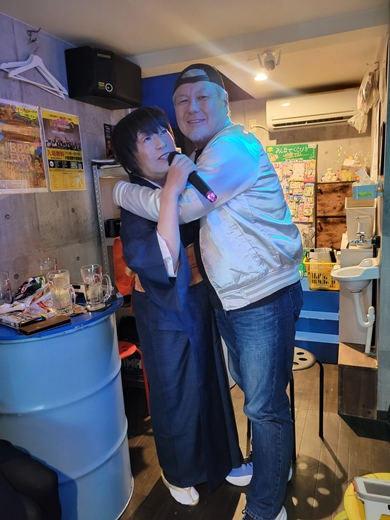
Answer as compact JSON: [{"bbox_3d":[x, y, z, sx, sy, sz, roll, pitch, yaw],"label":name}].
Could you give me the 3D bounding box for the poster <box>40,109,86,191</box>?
[{"bbox_3d":[-0.768,-0.635,2.316,0.010,0.450,0.325,1,12,22],"label":"poster"}]

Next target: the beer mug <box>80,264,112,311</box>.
[{"bbox_3d":[-0.372,0.110,1.524,0.127,0.160,0.085,-6,11,-15],"label":"beer mug"}]

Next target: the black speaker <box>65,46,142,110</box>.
[{"bbox_3d":[-0.558,-1.140,2.484,0.215,0.265,0.500,1,12,22],"label":"black speaker"}]

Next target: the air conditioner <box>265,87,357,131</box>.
[{"bbox_3d":[1.076,-1.344,3.585,0.785,0.280,0.230,1,12,22],"label":"air conditioner"}]

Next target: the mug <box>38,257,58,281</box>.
[{"bbox_3d":[-0.657,0.080,1.768,0.085,0.158,0.118,-7,12,-21],"label":"mug"}]

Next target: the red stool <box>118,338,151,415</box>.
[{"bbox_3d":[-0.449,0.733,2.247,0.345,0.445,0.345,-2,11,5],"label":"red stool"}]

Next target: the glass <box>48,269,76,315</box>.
[{"bbox_3d":[-0.491,0.126,1.481,0.122,0.158,0.085,4,13,33],"label":"glass"}]

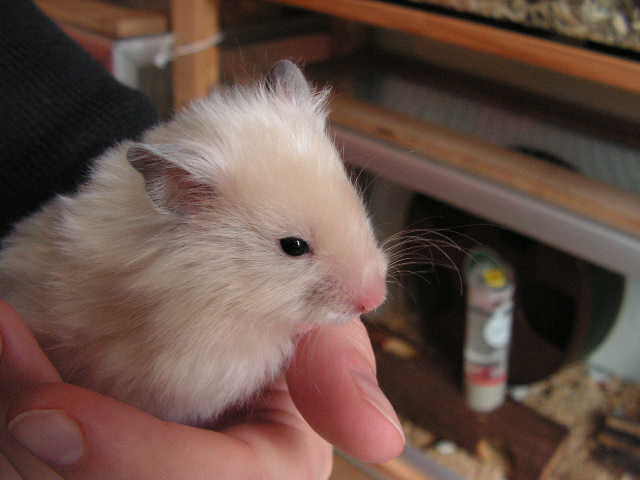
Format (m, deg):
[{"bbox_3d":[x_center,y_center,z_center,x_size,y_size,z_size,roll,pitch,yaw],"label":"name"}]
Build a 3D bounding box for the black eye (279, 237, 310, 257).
[{"bbox_3d":[-0.005,0.001,0.144,0.007,0.004,0.004,14,-10,-13],"label":"black eye"}]

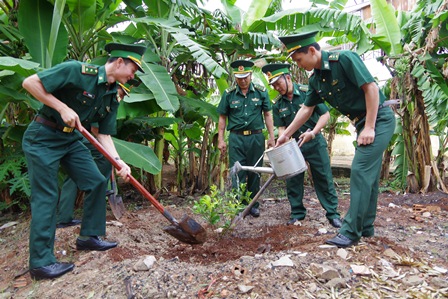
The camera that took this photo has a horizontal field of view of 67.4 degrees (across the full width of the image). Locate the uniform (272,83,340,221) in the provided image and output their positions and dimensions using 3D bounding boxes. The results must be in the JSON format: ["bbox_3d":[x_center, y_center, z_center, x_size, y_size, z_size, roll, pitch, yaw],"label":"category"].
[{"bbox_3d":[0.837,0.010,3.450,0.600,1.420,0.450,1,2,34],"label":"uniform"}]

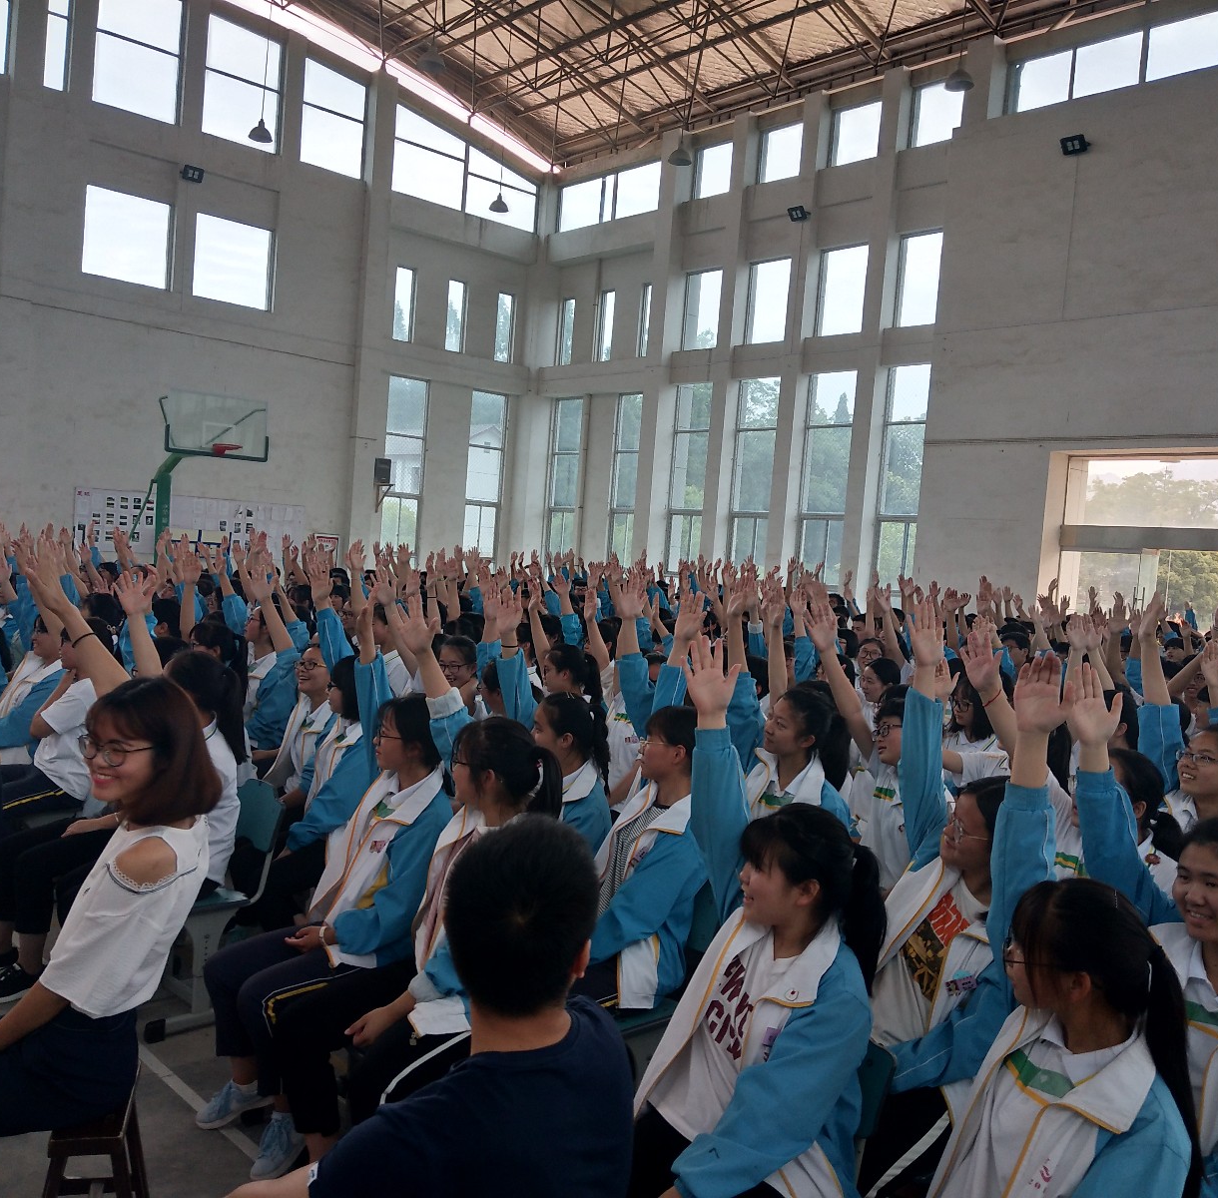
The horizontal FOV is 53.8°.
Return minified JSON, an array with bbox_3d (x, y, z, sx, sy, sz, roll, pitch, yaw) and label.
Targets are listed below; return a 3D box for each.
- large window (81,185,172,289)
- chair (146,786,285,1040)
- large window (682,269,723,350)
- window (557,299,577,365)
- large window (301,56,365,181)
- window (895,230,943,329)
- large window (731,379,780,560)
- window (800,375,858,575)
[{"bbox_3d":[-10.208,-7.657,25.501,1.780,1.810,0.150,2,3,-41],"label":"large window"},{"bbox_3d":[-1.378,1.009,4.012,0.460,0.800,0.400,1,3,-44],"label":"chair"},{"bbox_3d":[2.183,-6.809,28.302,0.150,1.820,1.190,2,3,-41],"label":"large window"},{"bbox_3d":[-1.107,-7.110,31.938,0.150,1.770,0.620,1,3,-44],"label":"window"},{"bbox_3d":[-6.461,-11.309,28.349,1.650,2.370,0.150,2,3,-41],"label":"large window"},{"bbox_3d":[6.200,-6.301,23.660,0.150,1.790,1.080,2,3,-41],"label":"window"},{"bbox_3d":[3.230,-2.672,26.900,0.150,4.520,1.200,2,3,-41],"label":"large window"},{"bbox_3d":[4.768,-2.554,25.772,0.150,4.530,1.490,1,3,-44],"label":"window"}]

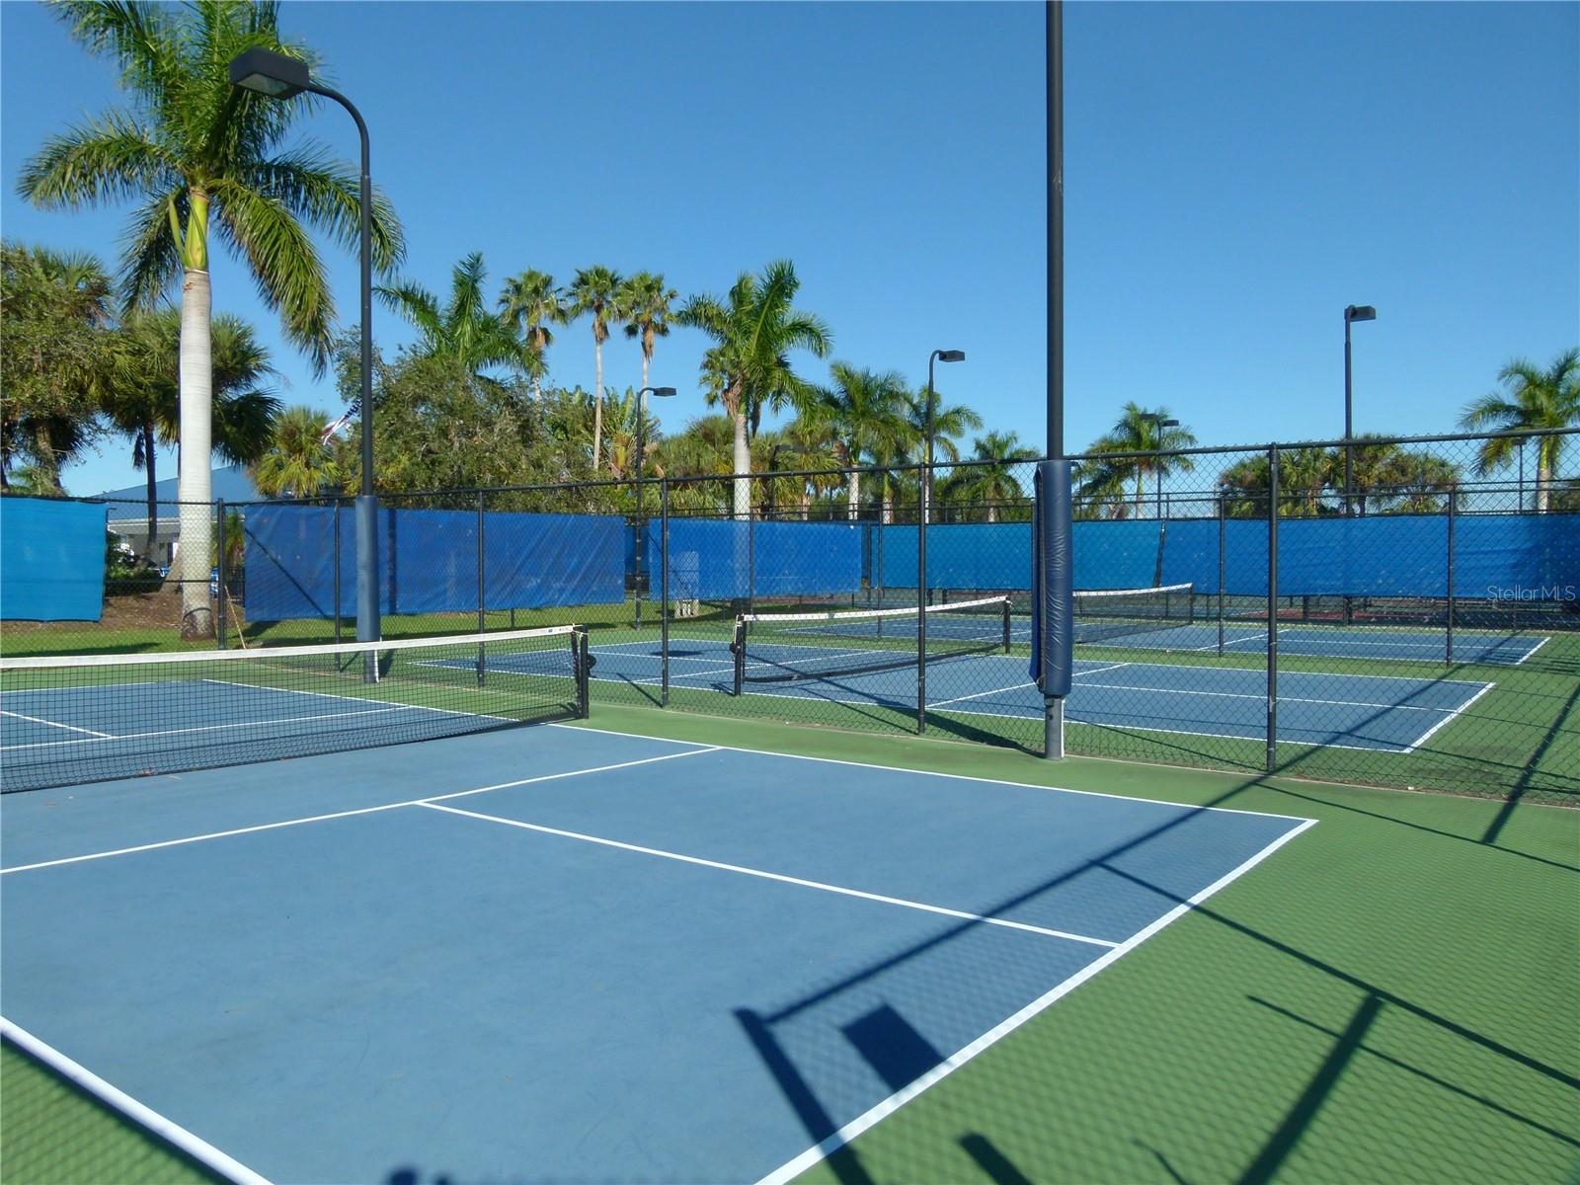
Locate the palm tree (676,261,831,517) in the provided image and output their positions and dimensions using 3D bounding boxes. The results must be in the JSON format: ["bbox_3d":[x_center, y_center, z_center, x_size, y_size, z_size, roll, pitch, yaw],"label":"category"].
[{"bbox_3d":[-1.224,-5.601,38.500,5.100,11.000,5.100,0,1,-2],"label":"palm tree"}]

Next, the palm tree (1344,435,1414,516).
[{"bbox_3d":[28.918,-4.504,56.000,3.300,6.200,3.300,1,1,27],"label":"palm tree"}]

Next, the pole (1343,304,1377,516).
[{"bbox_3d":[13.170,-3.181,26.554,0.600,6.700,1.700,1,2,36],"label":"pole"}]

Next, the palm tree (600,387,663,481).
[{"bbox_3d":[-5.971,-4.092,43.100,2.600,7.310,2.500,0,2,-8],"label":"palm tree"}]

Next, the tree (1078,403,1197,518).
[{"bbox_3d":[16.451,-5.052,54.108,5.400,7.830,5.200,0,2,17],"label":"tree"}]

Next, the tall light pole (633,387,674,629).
[{"bbox_3d":[-4.357,-3.012,36.598,0.500,7.130,1.750,1,2,36],"label":"tall light pole"}]

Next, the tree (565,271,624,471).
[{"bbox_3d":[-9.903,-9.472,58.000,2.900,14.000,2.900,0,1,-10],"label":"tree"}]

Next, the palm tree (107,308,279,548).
[{"bbox_3d":[-14.885,-3.691,28.500,4.000,6.400,4.000,0,1,-28],"label":"palm tree"}]

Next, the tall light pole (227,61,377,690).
[{"bbox_3d":[-5.786,-2.496,13.885,0.600,7.300,1.750,1,2,36],"label":"tall light pole"}]

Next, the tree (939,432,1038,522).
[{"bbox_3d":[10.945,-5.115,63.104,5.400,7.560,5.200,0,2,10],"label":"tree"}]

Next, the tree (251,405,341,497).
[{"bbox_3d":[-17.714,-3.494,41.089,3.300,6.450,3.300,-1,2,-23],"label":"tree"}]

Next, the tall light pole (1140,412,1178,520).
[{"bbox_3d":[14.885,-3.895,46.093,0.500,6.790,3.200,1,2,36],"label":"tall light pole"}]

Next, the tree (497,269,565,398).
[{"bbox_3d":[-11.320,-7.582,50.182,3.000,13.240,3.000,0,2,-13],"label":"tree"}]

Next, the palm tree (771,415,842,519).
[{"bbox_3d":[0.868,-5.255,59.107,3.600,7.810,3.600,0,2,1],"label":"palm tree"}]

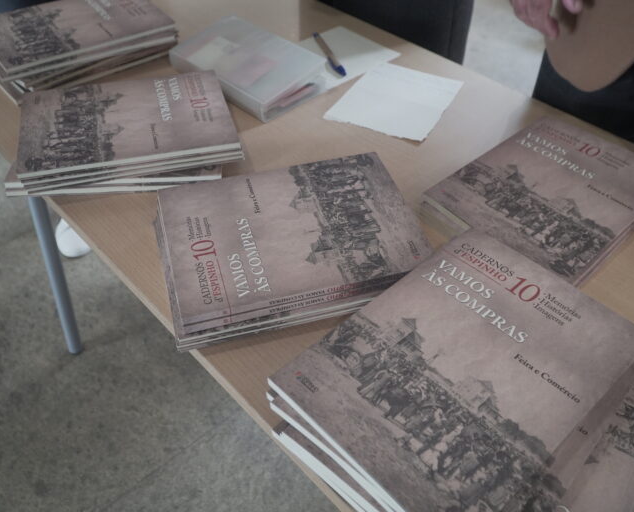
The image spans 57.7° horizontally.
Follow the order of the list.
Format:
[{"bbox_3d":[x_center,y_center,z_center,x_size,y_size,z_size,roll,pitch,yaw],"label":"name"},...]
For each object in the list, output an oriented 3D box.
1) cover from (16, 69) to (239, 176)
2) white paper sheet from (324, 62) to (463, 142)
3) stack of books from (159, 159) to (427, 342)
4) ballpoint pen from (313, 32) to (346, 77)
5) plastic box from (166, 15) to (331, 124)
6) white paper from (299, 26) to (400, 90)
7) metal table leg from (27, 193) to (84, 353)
[{"bbox_3d":[-0.254,-0.183,0.775,0.266,0.010,0.196,-12,47,-12],"label":"cover"},{"bbox_3d":[0.127,-0.243,0.887,0.145,0.002,0.199,23,50,20],"label":"white paper sheet"},{"bbox_3d":[-0.025,-0.022,0.633,0.268,0.029,0.197,-12,47,-13],"label":"stack of books"},{"bbox_3d":[0.021,-0.343,0.976,0.012,0.012,0.150,-13,47,-13],"label":"ballpoint pen"},{"bbox_3d":[-0.111,-0.307,0.924,0.225,0.031,0.150,32,53,26],"label":"plastic box"},{"bbox_3d":[0.021,-0.335,0.975,0.201,0.002,0.144,-34,55,-29],"label":"white paper"},{"bbox_3d":[-0.545,-0.011,1.174,0.035,0.700,0.035,-30,59,-34],"label":"metal table leg"}]

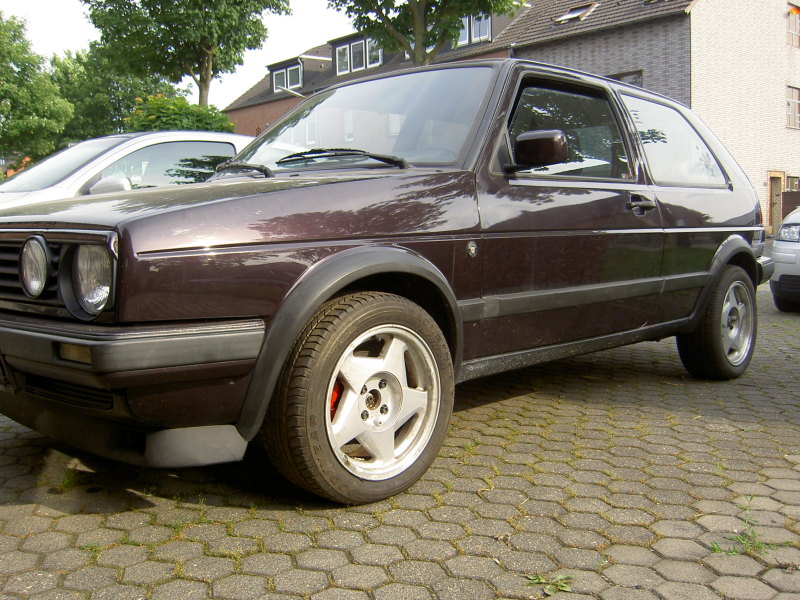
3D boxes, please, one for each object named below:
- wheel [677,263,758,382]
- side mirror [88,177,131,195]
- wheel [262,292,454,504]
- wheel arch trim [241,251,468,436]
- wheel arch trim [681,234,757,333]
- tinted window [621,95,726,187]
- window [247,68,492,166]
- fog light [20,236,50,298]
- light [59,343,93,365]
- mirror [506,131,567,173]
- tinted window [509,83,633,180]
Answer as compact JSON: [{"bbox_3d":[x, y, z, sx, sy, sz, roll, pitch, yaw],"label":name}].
[{"bbox_3d":[1.600,0.105,3.938,0.197,0.560,0.565,5,7,43],"label":"wheel"},{"bbox_3d":[-1.698,-0.655,4.593,0.210,0.140,0.130,5,7,43],"label":"side mirror"},{"bbox_3d":[-0.104,0.266,2.150,0.565,0.560,0.197,-5,7,-43],"label":"wheel"},{"bbox_3d":[-0.105,0.072,2.030,0.080,0.440,0.770,5,7,43],"label":"wheel arch trim"},{"bbox_3d":[1.569,-0.103,3.804,0.080,0.430,0.900,5,7,43],"label":"wheel arch trim"},{"bbox_3d":[1.245,-0.688,3.505,0.050,0.400,0.920,-19,-9,43],"label":"tinted window"},{"bbox_3d":[-0.186,-0.666,3.056,1.280,0.110,0.600,5,48,43],"label":"window"},{"bbox_3d":[-0.860,-0.081,1.904,0.155,0.155,0.070,5,7,43],"label":"fog light"},{"bbox_3d":[-0.670,0.113,1.658,0.155,0.050,0.045,4,7,39],"label":"light"},{"bbox_3d":[0.430,-0.454,2.406,0.190,0.130,0.100,5,7,43],"label":"mirror"},{"bbox_3d":[0.588,-0.616,2.816,0.050,0.390,0.880,-19,-9,43],"label":"tinted window"}]

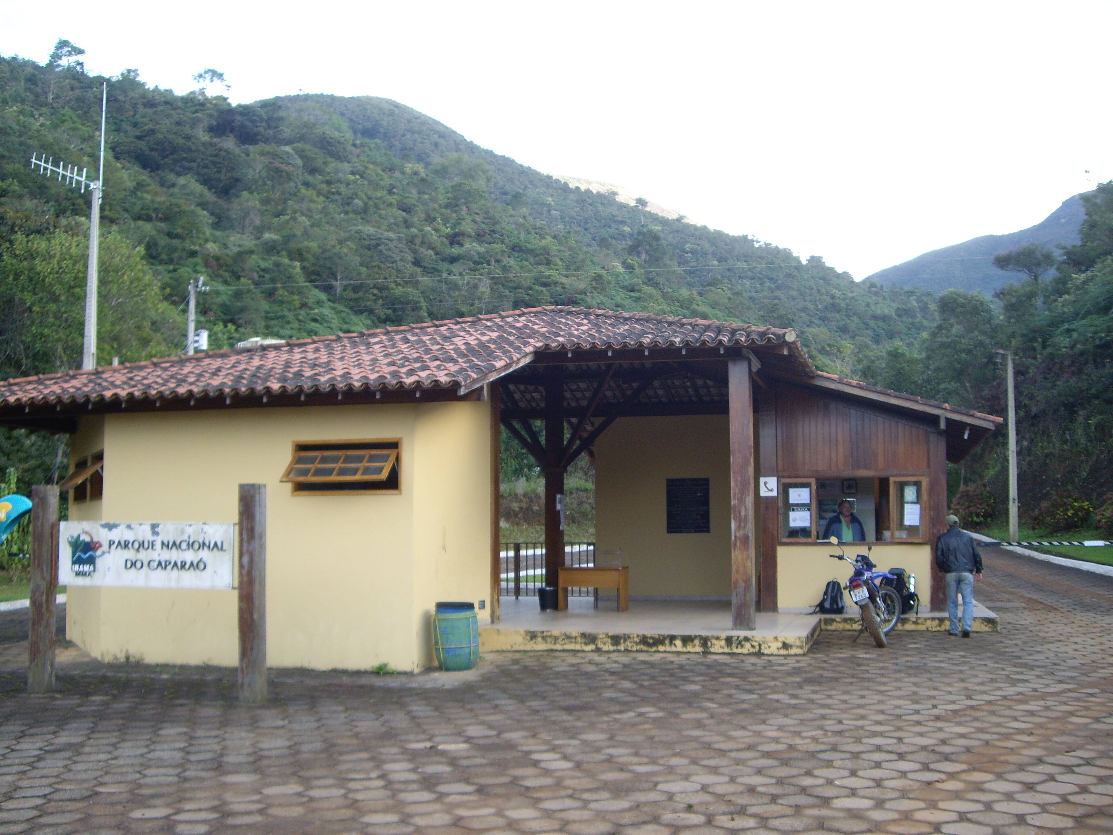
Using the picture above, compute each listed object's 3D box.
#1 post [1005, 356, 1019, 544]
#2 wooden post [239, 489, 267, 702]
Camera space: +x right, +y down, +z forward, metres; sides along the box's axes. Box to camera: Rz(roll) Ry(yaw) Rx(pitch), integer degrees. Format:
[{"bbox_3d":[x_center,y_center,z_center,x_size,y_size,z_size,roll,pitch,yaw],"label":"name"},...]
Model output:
[{"bbox_3d":[16.409,1.009,44.000,0.280,6.902,0.280,-2,-5,17],"label":"post"},{"bbox_3d":[-2.834,1.621,11.400,0.187,1.999,0.187,-1,-5,13],"label":"wooden post"}]

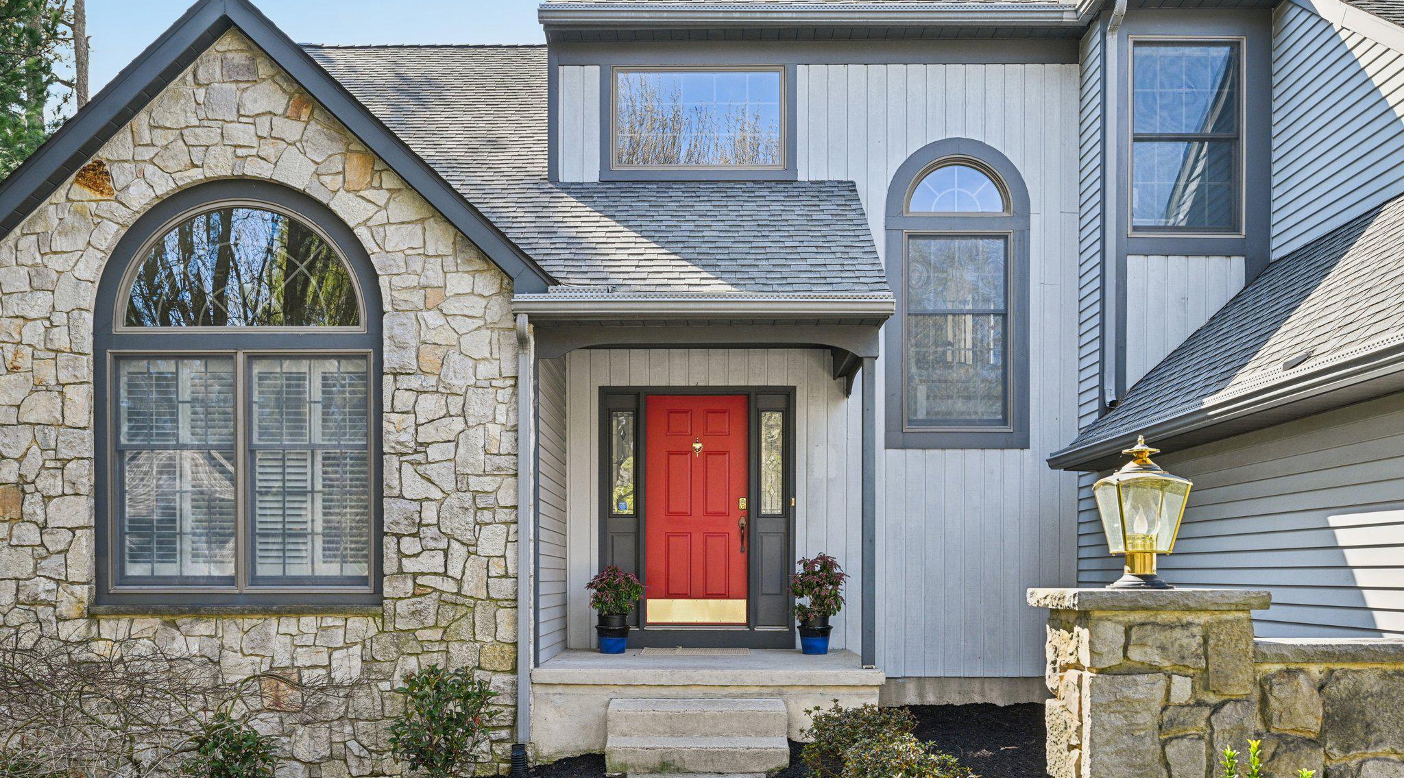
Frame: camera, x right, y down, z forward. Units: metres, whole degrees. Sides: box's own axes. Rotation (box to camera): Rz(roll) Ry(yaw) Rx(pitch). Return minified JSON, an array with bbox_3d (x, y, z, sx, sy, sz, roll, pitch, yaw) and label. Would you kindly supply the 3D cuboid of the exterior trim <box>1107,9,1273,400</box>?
[{"bbox_3d":[4.060,-1.540,9.750,1.380,3.250,0.090,0,-3,0],"label":"exterior trim"}]

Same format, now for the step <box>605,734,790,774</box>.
[{"bbox_3d":[-0.030,2.345,7.500,1.170,0.160,0.370,0,-3,0],"label":"step"}]

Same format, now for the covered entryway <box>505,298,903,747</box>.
[{"bbox_3d":[0.000,1.020,9.030,2.540,3.180,2.350,0,-3,0],"label":"covered entryway"}]

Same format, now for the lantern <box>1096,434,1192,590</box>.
[{"bbox_3d":[1.205,0.335,3.200,0.198,0.410,0.198,0,-3,0],"label":"lantern"}]

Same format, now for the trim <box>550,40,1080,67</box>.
[{"bbox_3d":[1.000,-2.960,10.300,4.690,0.245,0.060,0,-3,0],"label":"trim"}]

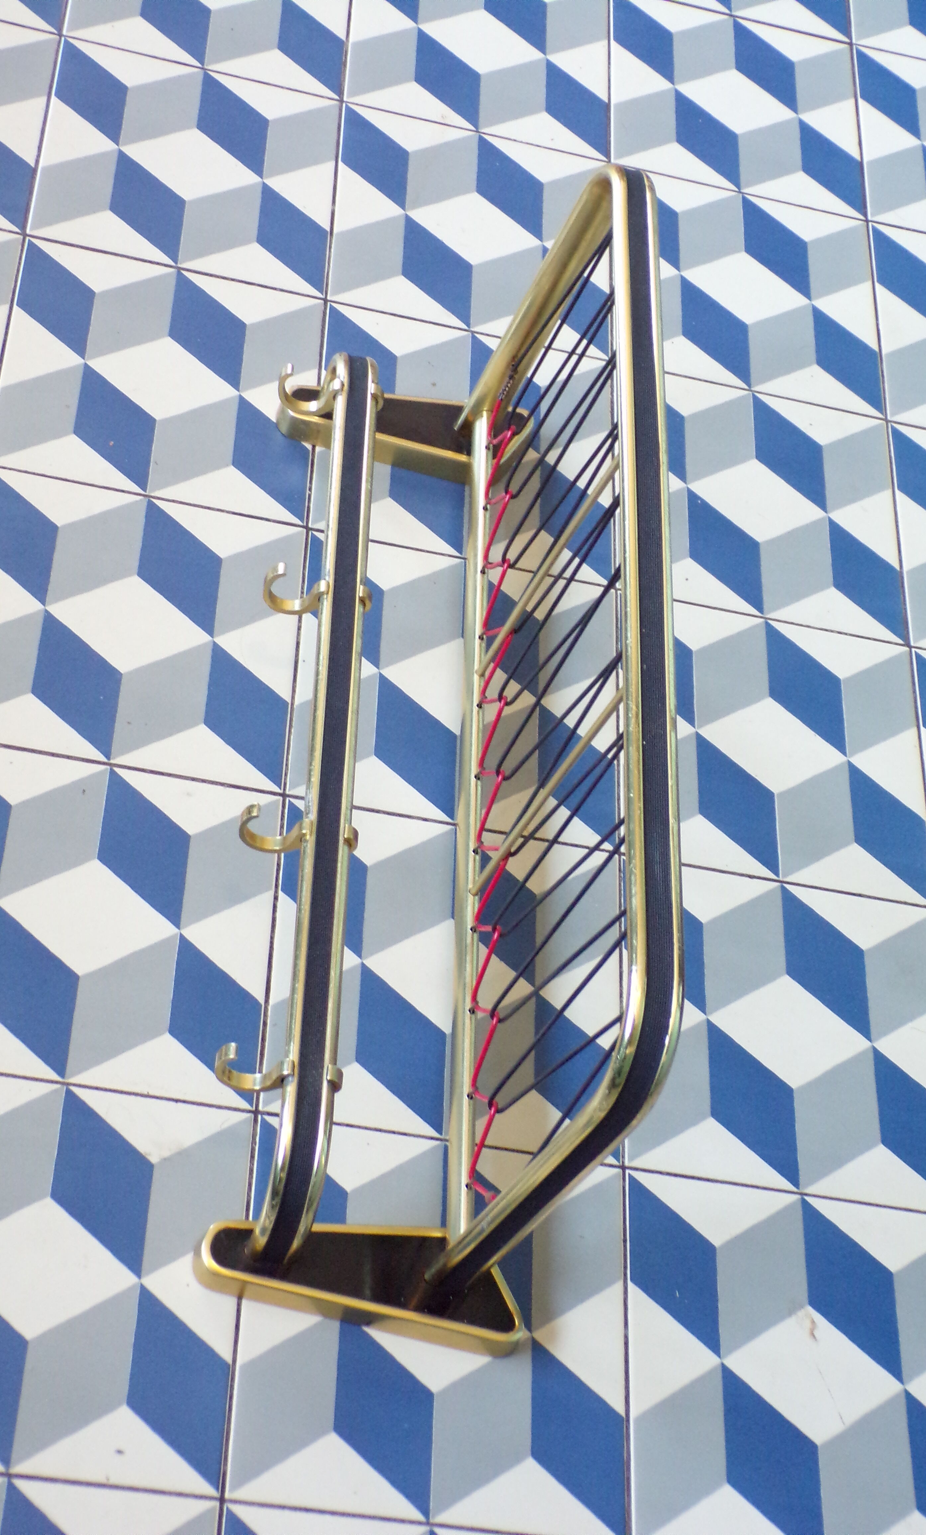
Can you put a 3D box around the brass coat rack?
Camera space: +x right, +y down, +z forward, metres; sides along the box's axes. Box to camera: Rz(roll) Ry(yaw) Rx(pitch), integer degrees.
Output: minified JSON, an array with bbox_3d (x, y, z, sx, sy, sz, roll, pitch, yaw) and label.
[{"bbox_3d":[-0.013,-0.049,1.151,0.186,0.248,0.640,10,55,-11],"label":"brass coat rack"}]

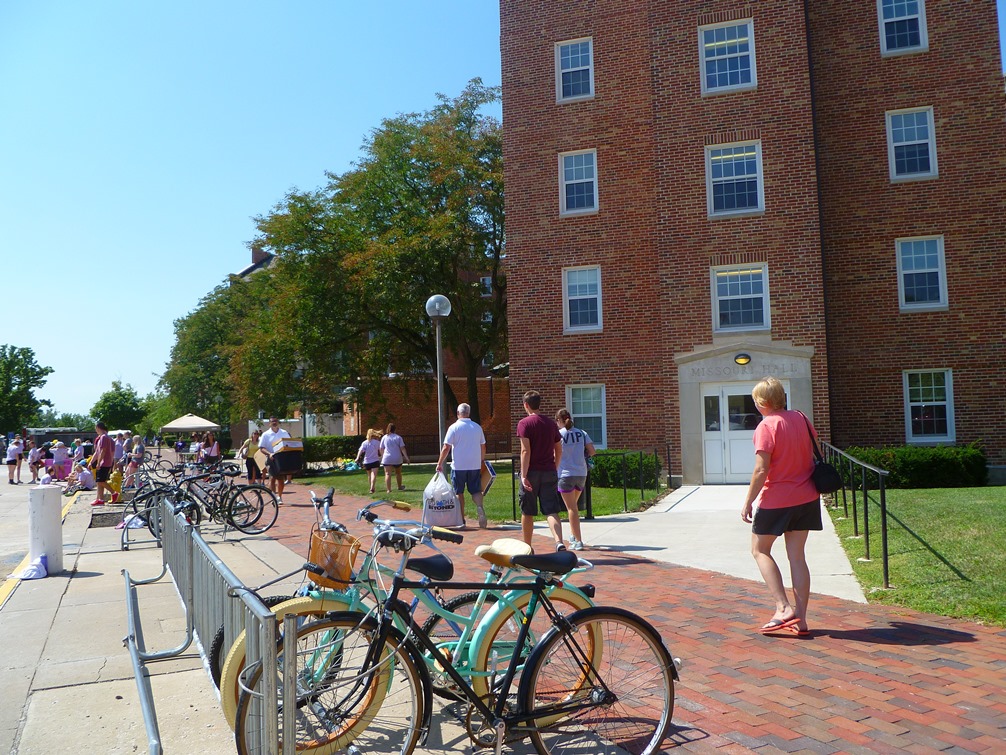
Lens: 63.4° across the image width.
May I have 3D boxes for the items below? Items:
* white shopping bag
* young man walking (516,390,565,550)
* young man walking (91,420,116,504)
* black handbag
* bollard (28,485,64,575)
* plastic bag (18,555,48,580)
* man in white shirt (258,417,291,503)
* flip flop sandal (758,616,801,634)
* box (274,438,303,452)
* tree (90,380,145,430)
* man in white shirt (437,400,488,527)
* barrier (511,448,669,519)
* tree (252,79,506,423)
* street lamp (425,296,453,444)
[{"bbox_3d":[-0.862,1.732,11.600,0.540,0.820,0.330,-1,-5,-3],"label":"white shopping bag"},{"bbox_3d":[0.406,1.061,9.288,0.500,1.820,0.520,1,-6,-22],"label":"young man walking"},{"bbox_3d":[-8.481,1.849,17.300,0.560,1.760,0.470,-1,-5,0],"label":"young man walking"},{"bbox_3d":[2.121,0.506,5.420,0.130,0.530,0.260,2,-7,-35],"label":"black handbag"},{"bbox_3d":[-4.771,1.593,8.543,0.290,0.881,0.290,-1,-6,0],"label":"bollard"},{"bbox_3d":[-4.752,1.929,8.220,0.330,0.200,0.260,2,-6,-30],"label":"plastic bag"},{"bbox_3d":[-4.619,1.682,16.585,0.620,1.754,0.500,1,-6,-22],"label":"man in white shirt"},{"bbox_3d":[1.817,1.624,5.330,0.265,0.065,0.100,-17,-8,11],"label":"flip flop sandal"},{"bbox_3d":[-4.322,1.370,16.400,0.440,0.240,0.360,3,-19,-41],"label":"box"},{"bbox_3d":[-30.713,3.724,64.674,4.500,7.000,4.500,1,-6,-25],"label":"tree"},{"bbox_3d":[-0.583,1.262,11.737,0.660,1.793,0.480,0,-6,-13],"label":"man in white shirt"},{"bbox_3d":[1.567,1.712,13.496,0.550,1.020,3.800,-6,-7,44],"label":"barrier"},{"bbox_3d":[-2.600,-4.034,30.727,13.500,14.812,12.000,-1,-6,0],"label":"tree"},{"bbox_3d":[-1.573,0.331,20.539,0.600,4.924,0.600,-1,-6,0],"label":"street lamp"}]

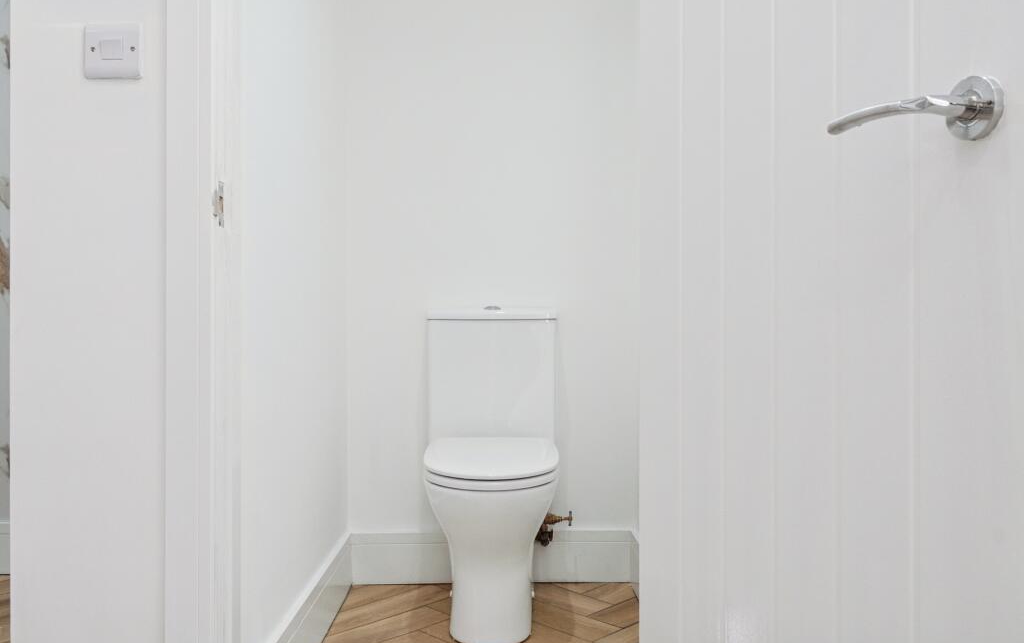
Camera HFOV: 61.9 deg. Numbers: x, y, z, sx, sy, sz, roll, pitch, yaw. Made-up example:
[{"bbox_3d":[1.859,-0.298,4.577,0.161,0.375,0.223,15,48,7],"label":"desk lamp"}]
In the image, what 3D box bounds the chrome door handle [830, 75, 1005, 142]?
[{"bbox_3d":[0.348,-0.178,0.757,0.060,0.052,0.153,0,0,-18],"label":"chrome door handle"}]

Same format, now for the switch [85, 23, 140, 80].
[{"bbox_3d":[-0.609,-0.412,1.303,0.086,0.086,0.012,0,0,-1],"label":"switch"}]

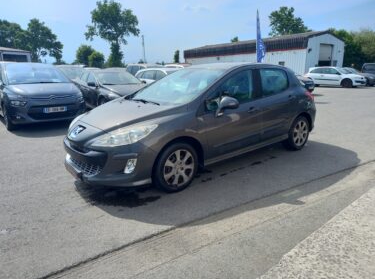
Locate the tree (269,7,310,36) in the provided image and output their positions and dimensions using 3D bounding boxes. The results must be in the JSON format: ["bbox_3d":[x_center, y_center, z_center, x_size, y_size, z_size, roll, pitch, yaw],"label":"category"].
[{"bbox_3d":[17.220,-16.991,47.314,7.200,11.148,7.200,-1,15,0],"label":"tree"}]

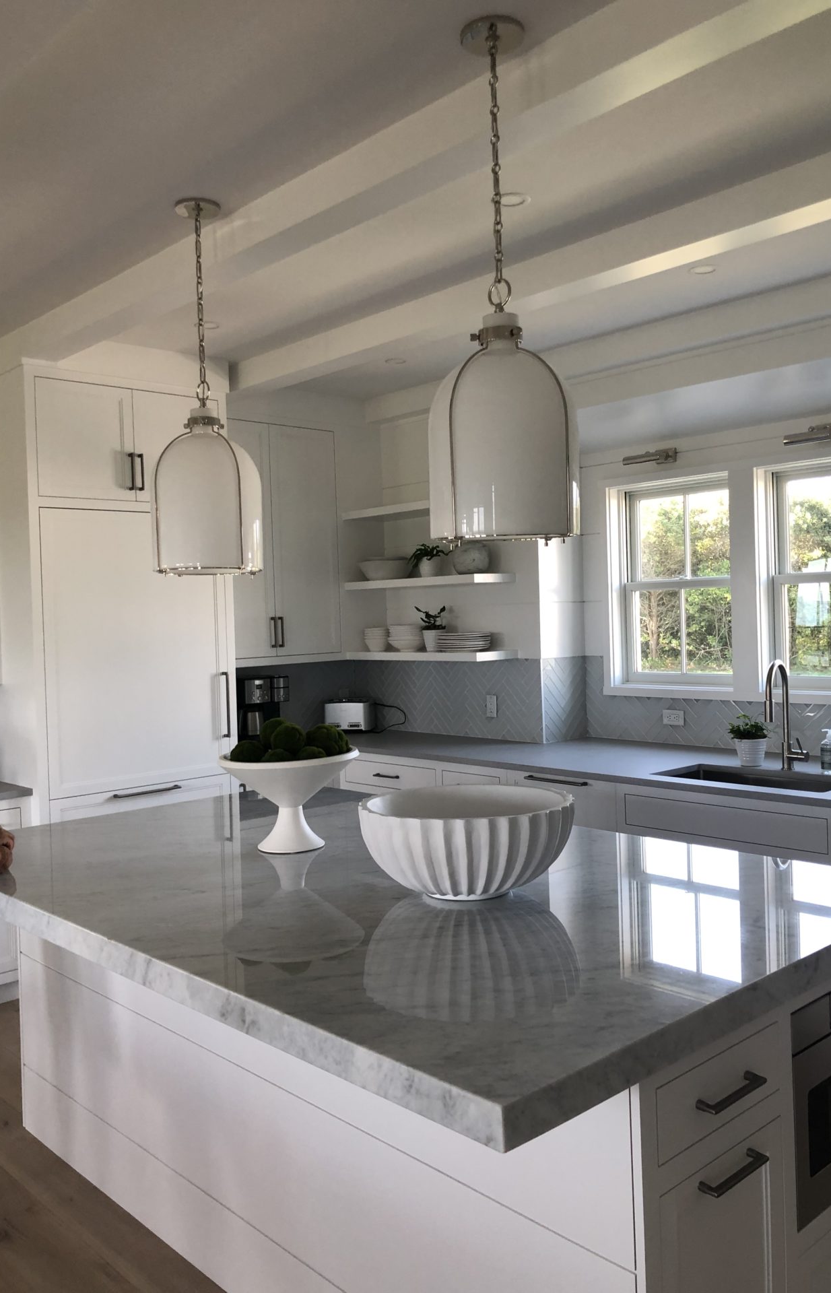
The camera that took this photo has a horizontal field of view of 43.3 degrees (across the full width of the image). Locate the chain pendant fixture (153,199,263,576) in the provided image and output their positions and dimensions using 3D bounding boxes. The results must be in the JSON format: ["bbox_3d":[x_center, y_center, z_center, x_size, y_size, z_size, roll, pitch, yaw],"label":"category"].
[{"bbox_3d":[-0.642,-0.770,3.157,0.330,1.104,0.330,-2,1,0],"label":"chain pendant fixture"}]

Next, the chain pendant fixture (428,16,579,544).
[{"bbox_3d":[0.185,-0.781,2.283,0.330,1.110,0.330,-2,1,0],"label":"chain pendant fixture"}]

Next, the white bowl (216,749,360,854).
[{"bbox_3d":[-0.355,0.436,2.967,0.395,0.265,0.395,-2,1,0],"label":"white bowl"}]

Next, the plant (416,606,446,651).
[{"bbox_3d":[0.093,-0.101,5.951,0.172,0.253,0.172,-2,1,0],"label":"plant"}]

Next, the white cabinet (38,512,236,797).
[{"bbox_3d":[-1.433,0.015,4.949,0.905,1.245,0.560,-3,2,-43],"label":"white cabinet"}]

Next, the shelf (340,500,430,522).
[{"bbox_3d":[0.047,-0.782,5.939,0.320,0.045,1.075,-3,2,-43],"label":"shelf"}]

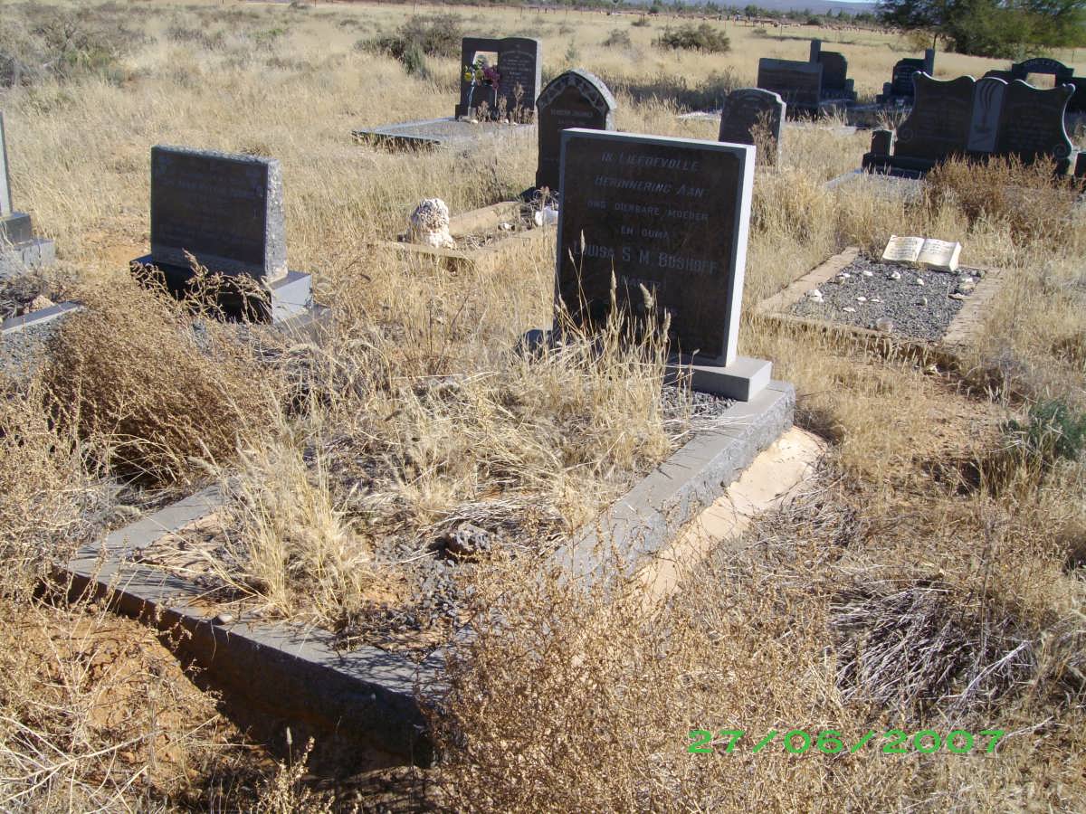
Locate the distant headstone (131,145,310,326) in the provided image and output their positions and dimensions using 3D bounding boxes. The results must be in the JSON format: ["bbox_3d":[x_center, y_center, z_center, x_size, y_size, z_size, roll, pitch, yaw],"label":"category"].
[{"bbox_3d":[-1.318,-0.712,4.587,0.710,0.600,0.260,12,21,21],"label":"distant headstone"}]

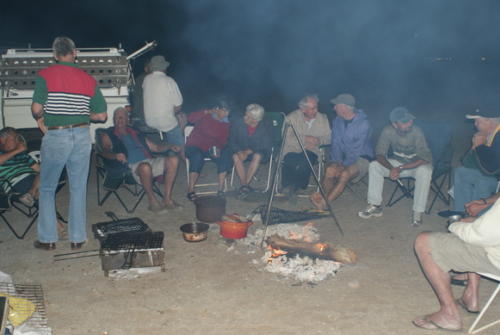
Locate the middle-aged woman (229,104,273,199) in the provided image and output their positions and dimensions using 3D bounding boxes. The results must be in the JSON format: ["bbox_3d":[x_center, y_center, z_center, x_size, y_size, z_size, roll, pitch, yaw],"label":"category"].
[{"bbox_3d":[-0.005,-0.274,6.735,0.500,1.120,0.720,3,12,17],"label":"middle-aged woman"}]

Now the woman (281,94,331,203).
[{"bbox_3d":[0.660,-0.250,6.501,0.560,1.180,0.850,2,11,12],"label":"woman"}]

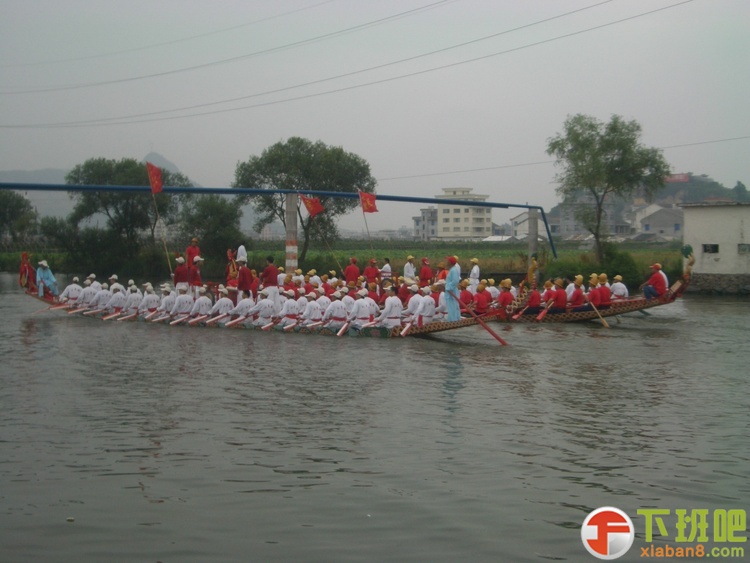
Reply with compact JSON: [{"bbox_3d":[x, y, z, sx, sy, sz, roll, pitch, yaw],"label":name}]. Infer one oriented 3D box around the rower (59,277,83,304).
[{"bbox_3d":[-11.182,0.367,39.000,0.580,1.080,0.800,-2,3,-43],"label":"rower"}]

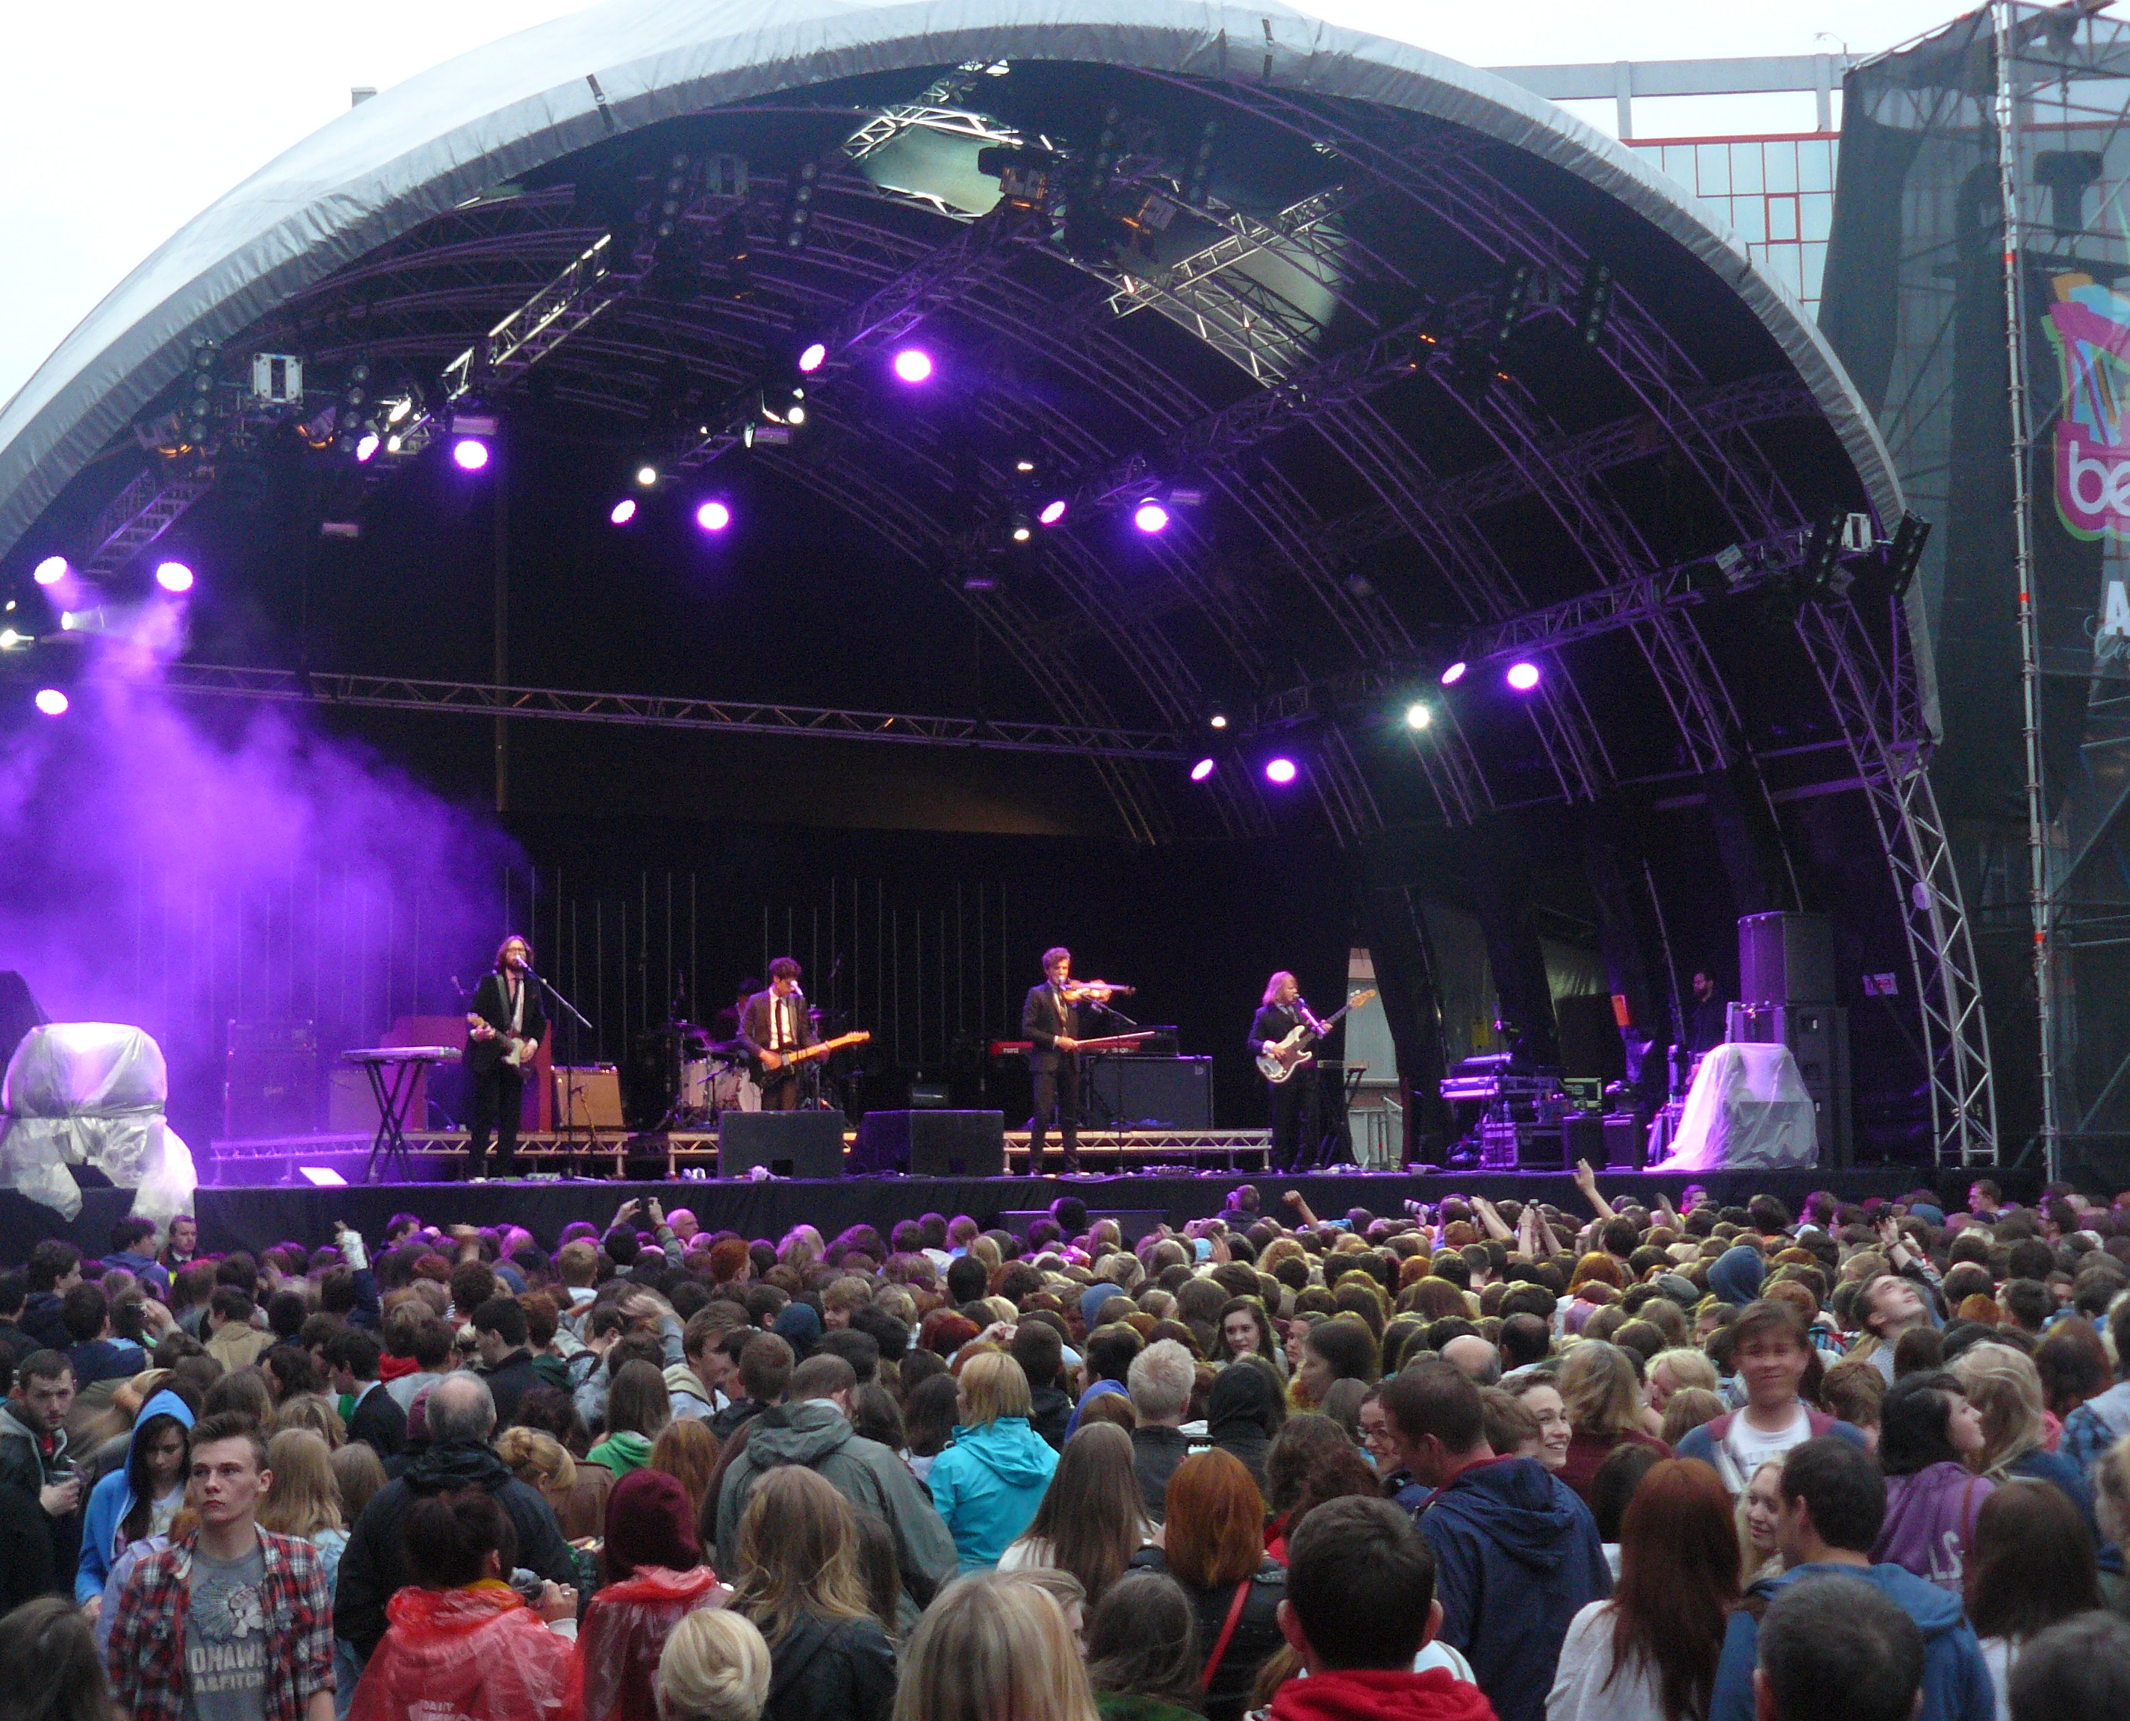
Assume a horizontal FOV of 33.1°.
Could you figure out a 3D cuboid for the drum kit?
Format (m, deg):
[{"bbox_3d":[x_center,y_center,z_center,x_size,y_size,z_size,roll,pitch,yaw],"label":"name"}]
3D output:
[{"bbox_3d":[-2.716,1.671,29.400,1.650,1.100,1.250,3,-5,-33],"label":"drum kit"}]

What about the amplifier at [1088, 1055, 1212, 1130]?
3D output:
[{"bbox_3d":[0.704,1.934,29.600,1.080,0.620,0.420,2,-5,-25],"label":"amplifier"}]

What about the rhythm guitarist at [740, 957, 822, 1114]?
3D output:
[{"bbox_3d":[-2.175,1.585,27.400,0.600,1.700,0.420,1,-4,-14],"label":"rhythm guitarist"}]

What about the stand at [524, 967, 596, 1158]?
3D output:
[{"bbox_3d":[-3.720,1.542,26.200,0.620,1.580,0.380,-4,-6,36],"label":"stand"}]

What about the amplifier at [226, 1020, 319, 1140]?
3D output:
[{"bbox_3d":[-6.316,1.748,28.500,0.720,0.950,0.360,2,-5,-27],"label":"amplifier"}]

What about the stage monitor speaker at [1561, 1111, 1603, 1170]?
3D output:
[{"bbox_3d":[4.378,2.382,30.200,0.400,0.460,0.450,-1,-5,6],"label":"stage monitor speaker"}]

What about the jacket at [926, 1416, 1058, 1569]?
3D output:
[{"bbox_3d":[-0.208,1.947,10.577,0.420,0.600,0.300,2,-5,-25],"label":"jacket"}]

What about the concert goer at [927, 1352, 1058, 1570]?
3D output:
[{"bbox_3d":[-0.206,2.255,10.540,0.430,1.600,0.310,2,-5,-25],"label":"concert goer"}]

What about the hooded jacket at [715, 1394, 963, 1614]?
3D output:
[{"bbox_3d":[-0.575,1.742,9.000,0.570,0.780,0.360,-2,-5,18],"label":"hooded jacket"}]

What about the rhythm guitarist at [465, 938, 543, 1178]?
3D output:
[{"bbox_3d":[-4.134,1.453,26.500,0.580,1.800,0.450,1,-5,-18],"label":"rhythm guitarist"}]

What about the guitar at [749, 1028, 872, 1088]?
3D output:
[{"bbox_3d":[-1.927,1.505,27.200,0.970,0.320,0.080,-21,7,13],"label":"guitar"}]

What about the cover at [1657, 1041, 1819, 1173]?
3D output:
[{"bbox_3d":[5.679,2.072,30.200,1.080,1.100,0.900,3,-6,-36],"label":"cover"}]

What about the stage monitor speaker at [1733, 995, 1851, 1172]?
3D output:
[{"bbox_3d":[6.118,1.891,30.200,0.760,1.440,0.700,3,-5,-33],"label":"stage monitor speaker"}]

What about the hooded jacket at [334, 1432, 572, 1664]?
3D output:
[{"bbox_3d":[-1.389,1.663,8.174,0.550,0.700,0.360,0,-4,2],"label":"hooded jacket"}]

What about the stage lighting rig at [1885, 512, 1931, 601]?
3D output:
[{"bbox_3d":[7.069,-2.562,30.000,0.340,0.760,0.200,3,24,-33],"label":"stage lighting rig"}]

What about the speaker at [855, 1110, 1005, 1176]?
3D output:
[{"bbox_3d":[-1.004,2.073,26.200,0.890,0.470,0.650,4,-7,-42],"label":"speaker"}]

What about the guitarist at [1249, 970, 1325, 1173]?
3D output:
[{"bbox_3d":[1.800,1.720,29.100,0.580,1.660,0.450,2,-5,-27],"label":"guitarist"}]

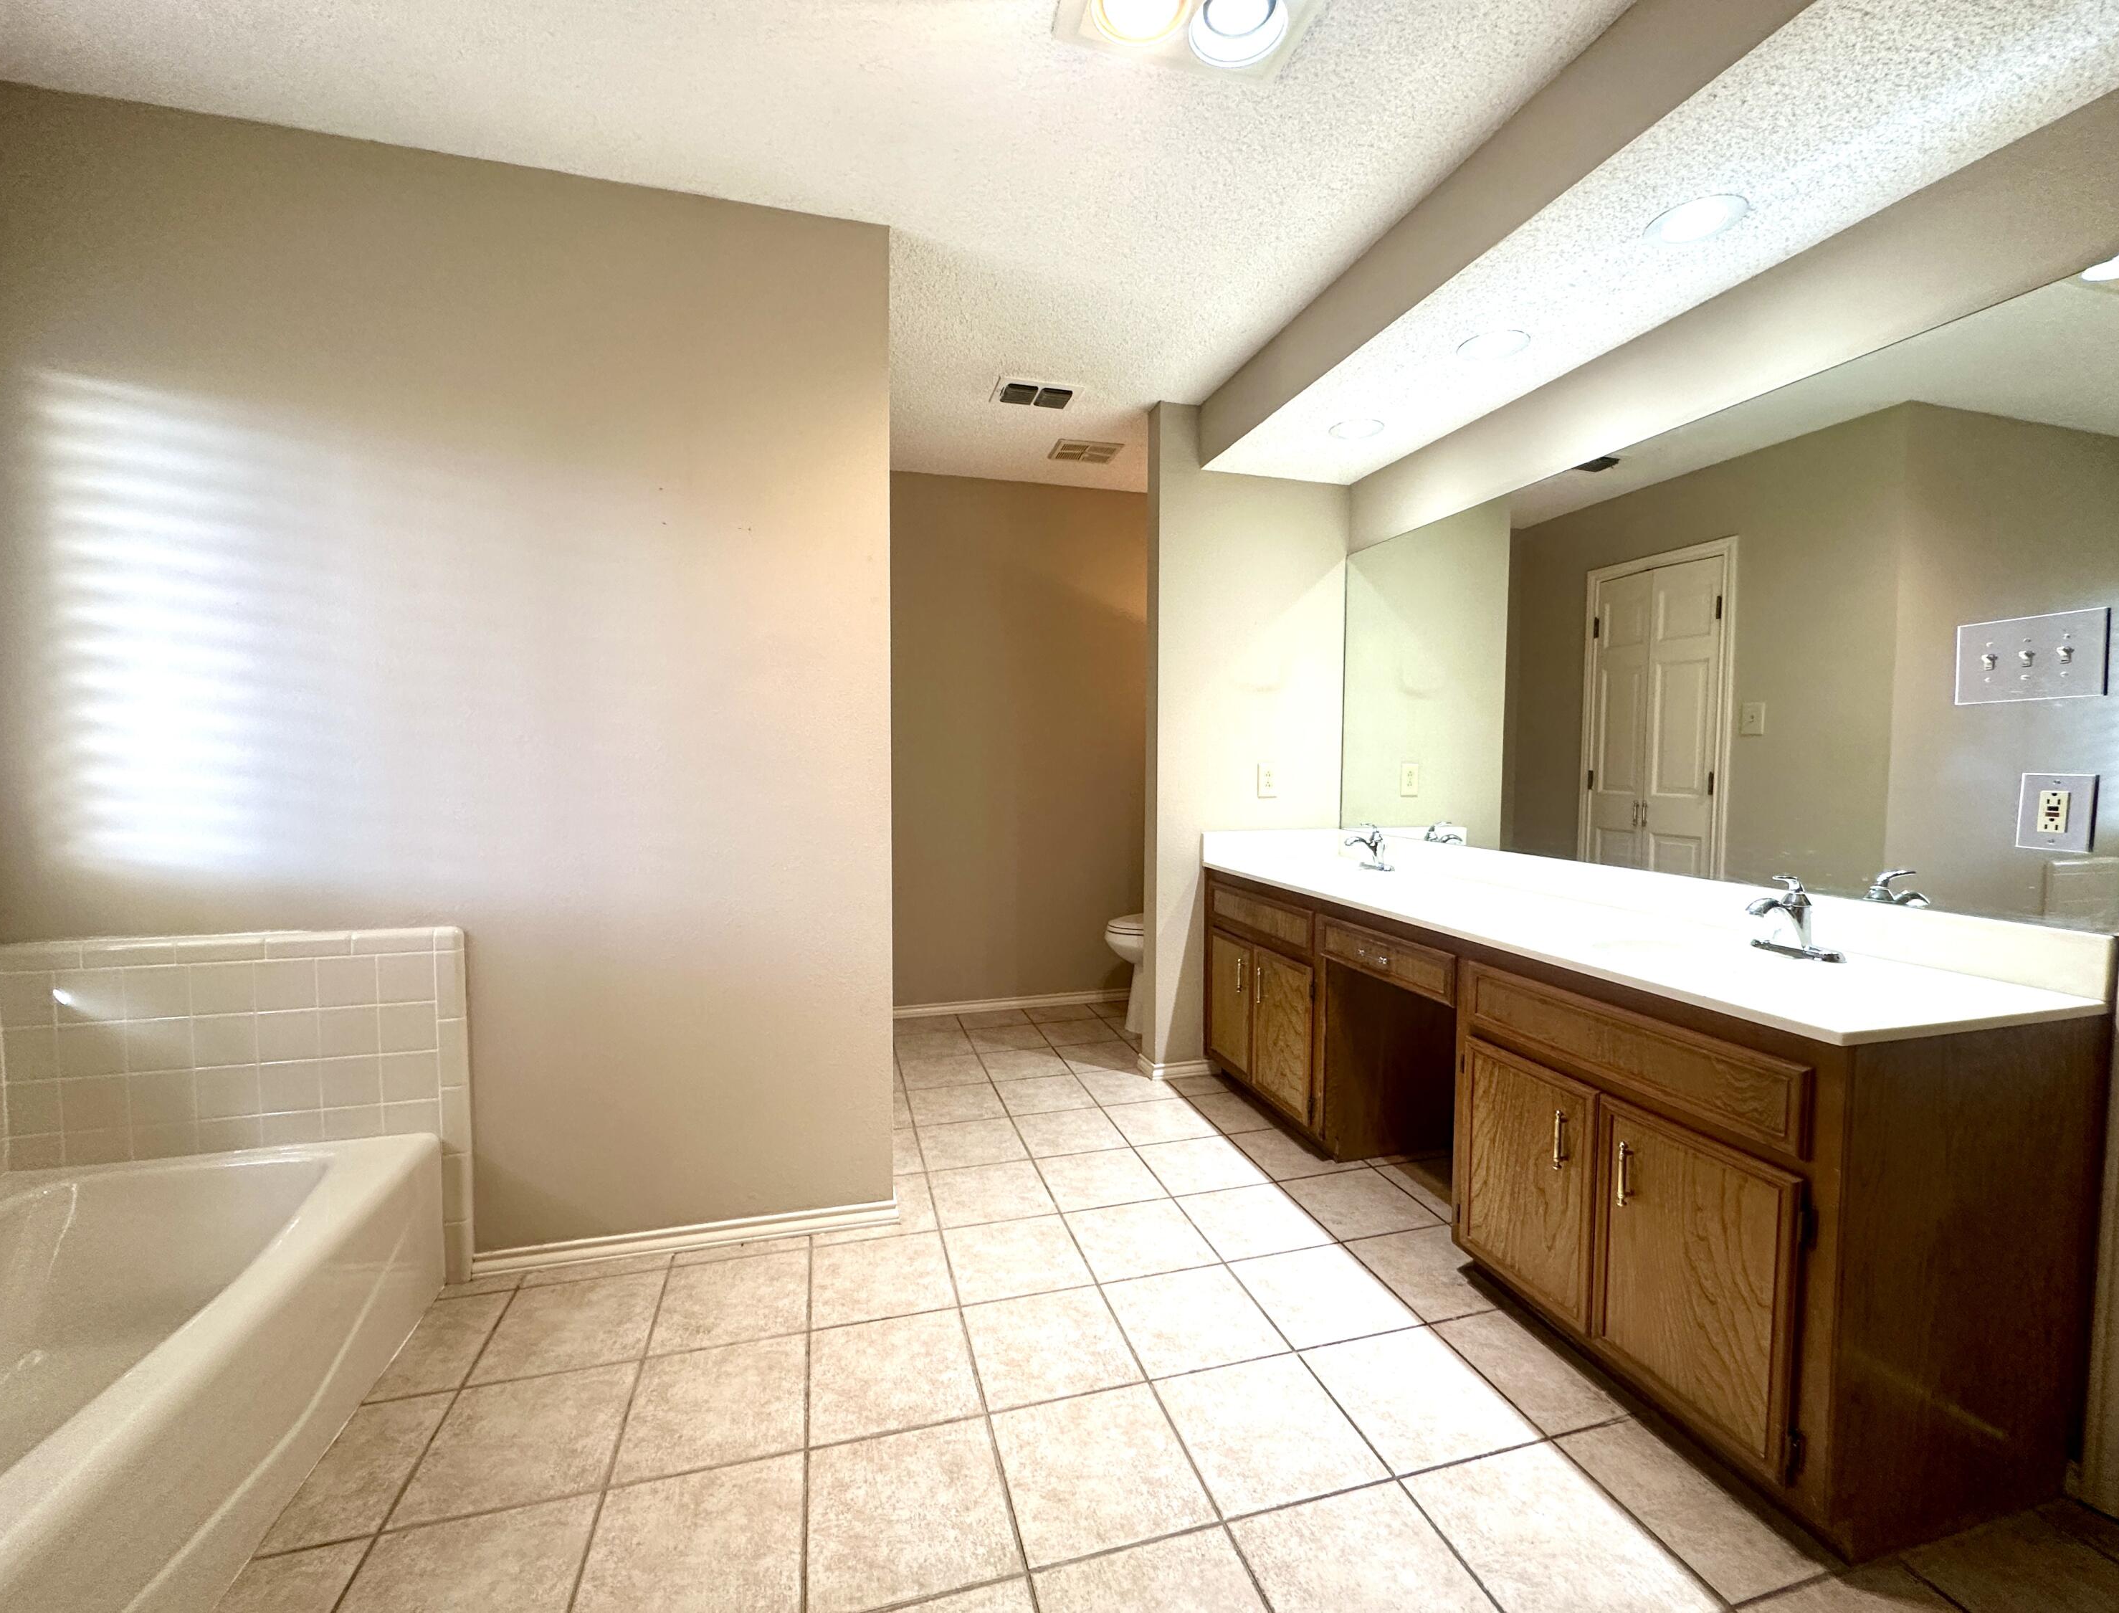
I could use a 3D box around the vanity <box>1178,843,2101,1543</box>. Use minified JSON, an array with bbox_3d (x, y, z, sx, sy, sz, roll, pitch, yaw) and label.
[{"bbox_3d":[1.082,0.600,2.287,0.573,0.910,2.065,-1,3,-15],"label":"vanity"}]

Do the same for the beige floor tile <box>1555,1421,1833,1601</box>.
[{"bbox_3d":[1.013,1.111,1.393,0.226,0.010,0.307,-1,3,-15],"label":"beige floor tile"}]

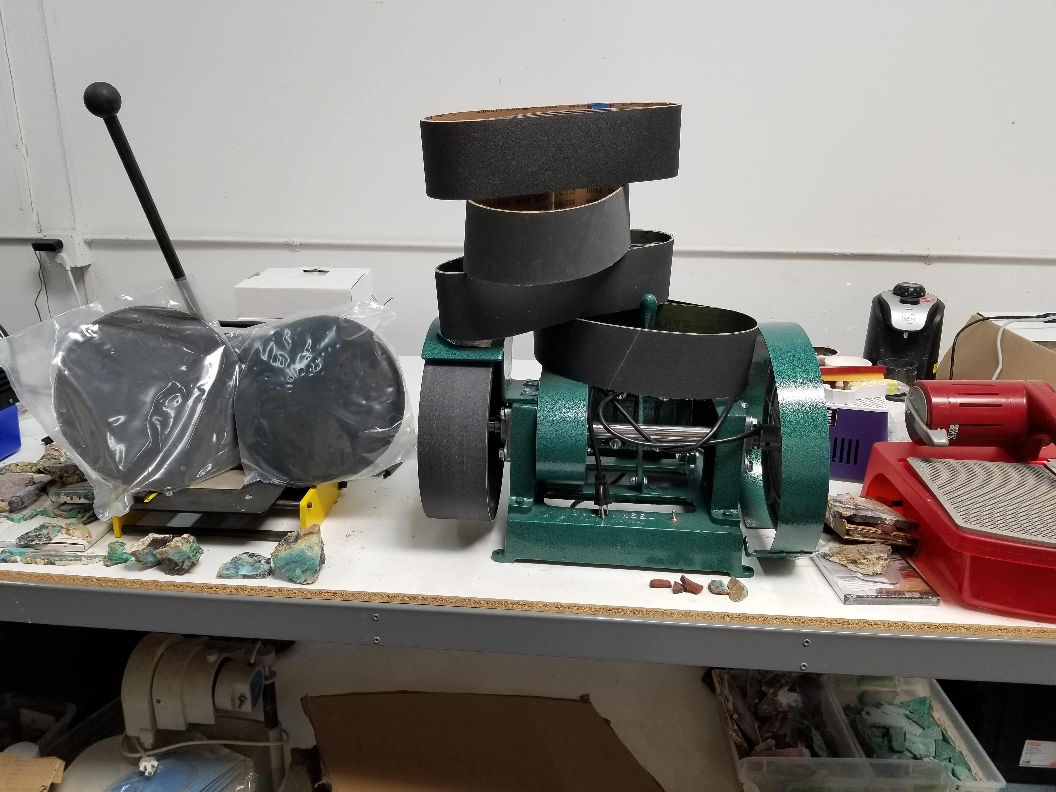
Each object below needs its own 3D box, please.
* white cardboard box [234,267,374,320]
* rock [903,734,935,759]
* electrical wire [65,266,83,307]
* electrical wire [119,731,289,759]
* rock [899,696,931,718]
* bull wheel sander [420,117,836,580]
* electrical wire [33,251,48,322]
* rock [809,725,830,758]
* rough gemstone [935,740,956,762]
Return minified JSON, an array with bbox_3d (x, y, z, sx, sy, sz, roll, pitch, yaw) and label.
[{"bbox_3d":[-0.505,-0.237,1.829,0.244,0.067,0.270,0,17,-2],"label":"white cardboard box"},{"bbox_3d":[0.716,0.643,1.453,0.056,0.028,0.045,1,17,3],"label":"rock"},{"bbox_3d":[-1.349,-0.325,2.355,0.042,0.120,0.025,2,17,5],"label":"electrical wire"},{"bbox_3d":[-0.559,0.603,1.370,0.275,0.045,0.060,2,17,5],"label":"electrical wire"},{"bbox_3d":[0.762,0.614,1.564,0.058,0.028,0.042,1,17,3],"label":"rock"},{"bbox_3d":[0.148,-0.102,1.251,0.565,0.675,0.400,2,17,6],"label":"bull wheel sander"},{"bbox_3d":[-1.455,-0.319,2.367,0.032,0.210,0.025,2,17,5],"label":"electrical wire"},{"bbox_3d":[0.540,0.641,1.470,0.034,0.040,0.058,1,17,3],"label":"rock"},{"bbox_3d":[0.759,0.646,1.443,0.037,0.026,0.038,1,17,3],"label":"rough gemstone"}]

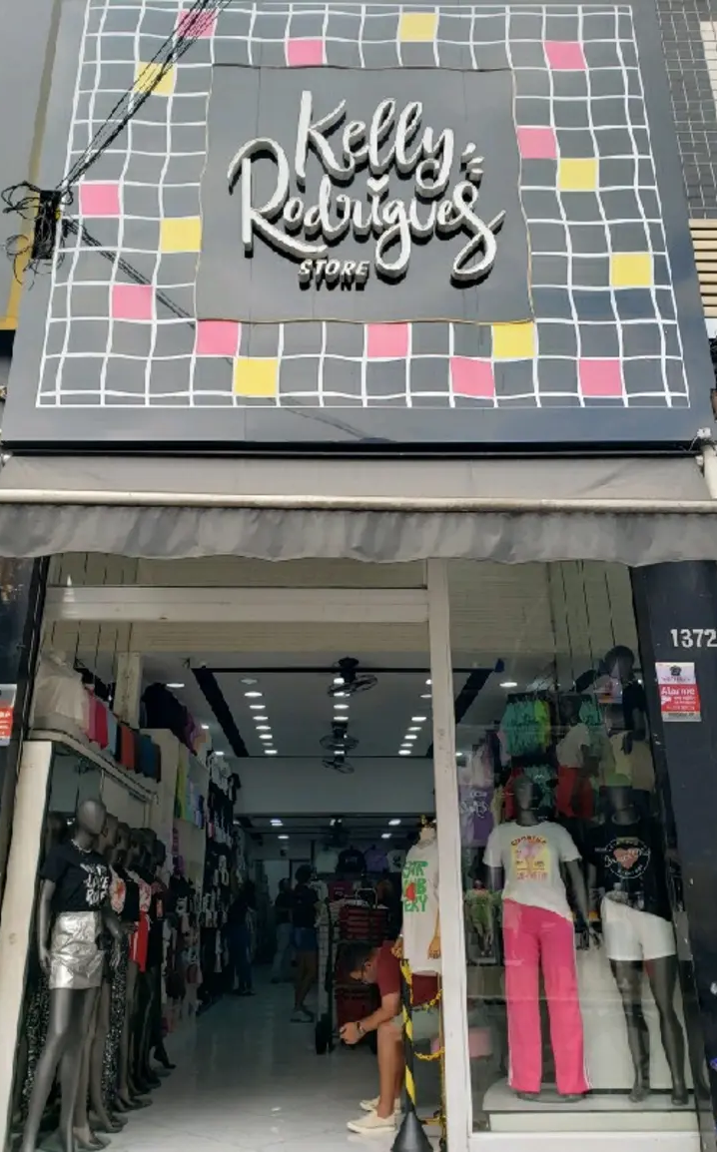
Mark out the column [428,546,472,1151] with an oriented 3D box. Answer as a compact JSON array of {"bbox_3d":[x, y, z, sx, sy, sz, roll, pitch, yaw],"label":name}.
[{"bbox_3d":[0.486,1.369,4.763,0.116,3.165,0.110,0,-20,-1],"label":"column"}]

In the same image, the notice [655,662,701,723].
[{"bbox_3d":[1.753,0.635,4.738,0.210,0.325,0.010,0,-20,-1],"label":"notice"}]

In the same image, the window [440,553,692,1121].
[{"bbox_3d":[1.104,1.315,4.790,1.133,3.045,0.100,0,-20,-1],"label":"window"}]

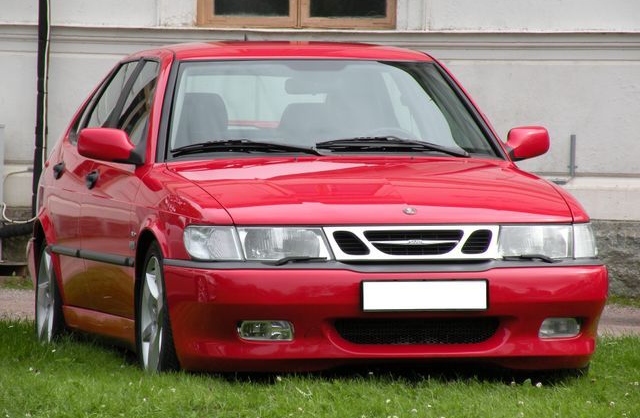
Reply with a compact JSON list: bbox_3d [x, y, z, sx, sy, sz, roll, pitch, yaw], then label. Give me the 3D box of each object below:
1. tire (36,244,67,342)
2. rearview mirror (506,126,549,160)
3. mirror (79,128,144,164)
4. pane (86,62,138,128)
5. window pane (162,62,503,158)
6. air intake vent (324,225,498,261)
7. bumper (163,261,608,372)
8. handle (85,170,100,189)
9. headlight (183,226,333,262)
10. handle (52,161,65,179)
[{"bbox_3d":[-1.119,0.396,20.003,0.210,0.620,0.620,0,0,-13],"label":"tire"},{"bbox_3d":[0.831,-0.265,18.578,0.250,0.155,0.190,0,0,-13],"label":"rearview mirror"},{"bbox_3d":[-0.847,-0.252,18.197,0.250,0.155,0.190,0,0,-13],"label":"mirror"},{"bbox_3d":[-0.905,-0.435,19.301,0.050,0.410,0.600,24,-5,-12],"label":"pane"},{"bbox_3d":[0.016,-0.421,18.280,1.390,0.110,0.710,0,38,-13],"label":"window pane"},{"bbox_3d":[0.356,0.124,16.794,0.670,0.140,0.120,0,0,-13],"label":"air intake vent"},{"bbox_3d":[0.314,0.399,16.985,1.710,0.410,0.650,0,0,-13],"label":"bumper"},{"bbox_3d":[-0.943,-0.128,18.637,0.055,0.085,0.200,0,0,-13],"label":"handle"},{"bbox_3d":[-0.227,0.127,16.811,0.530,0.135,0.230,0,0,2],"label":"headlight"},{"bbox_3d":[-1.134,-0.167,19.486,0.055,0.080,0.200,0,0,-13],"label":"handle"}]

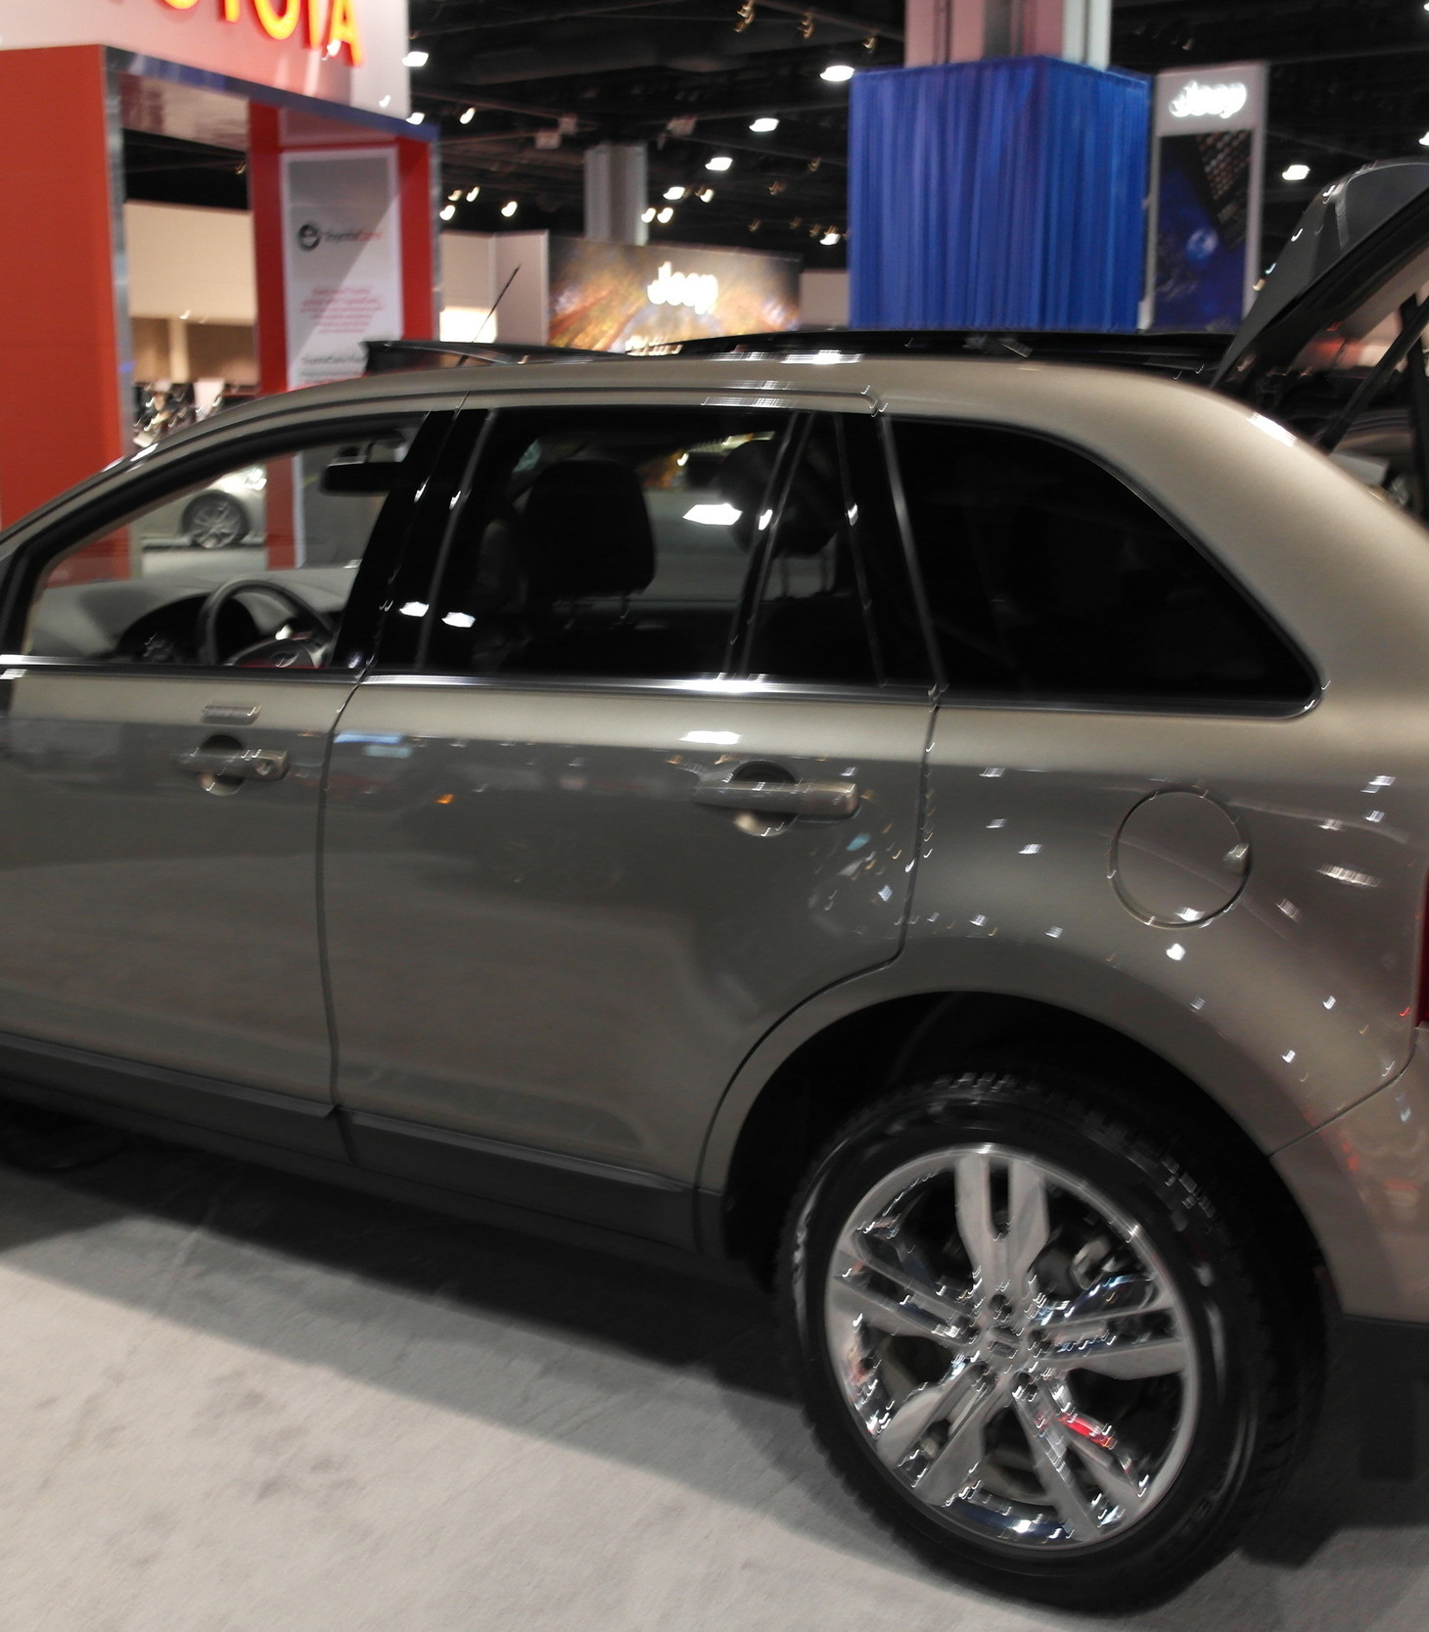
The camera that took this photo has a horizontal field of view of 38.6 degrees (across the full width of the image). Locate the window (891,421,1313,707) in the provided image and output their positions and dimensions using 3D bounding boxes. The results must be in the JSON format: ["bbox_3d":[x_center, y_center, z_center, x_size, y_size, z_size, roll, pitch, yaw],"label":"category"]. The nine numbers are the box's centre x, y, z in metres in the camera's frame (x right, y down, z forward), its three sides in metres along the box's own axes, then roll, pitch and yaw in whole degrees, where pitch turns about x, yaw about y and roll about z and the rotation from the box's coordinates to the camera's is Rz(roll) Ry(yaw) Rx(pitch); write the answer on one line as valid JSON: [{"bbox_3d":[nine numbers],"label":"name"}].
[{"bbox_3d":[0.480,-0.322,2.605,0.604,0.374,0.050,6,-10,28],"label":"window"}]

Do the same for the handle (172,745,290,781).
[{"bbox_3d":[-0.783,-0.084,3.300,0.240,0.046,0.055,7,13,32],"label":"handle"}]

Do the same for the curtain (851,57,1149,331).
[{"bbox_3d":[3.198,-5.673,23.653,2.400,5.391,2.400,8,13,35],"label":"curtain"}]

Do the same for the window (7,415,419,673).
[{"bbox_3d":[-0.862,-0.455,3.491,0.859,0.463,0.050,8,-9,35],"label":"window"}]

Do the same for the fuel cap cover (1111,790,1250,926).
[{"bbox_3d":[0.562,0.049,2.447,0.172,0.167,0.030,7,13,32],"label":"fuel cap cover"}]

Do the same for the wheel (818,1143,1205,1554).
[{"bbox_3d":[0.430,0.691,2.779,0.545,0.545,0.190,7,13,32],"label":"wheel"}]

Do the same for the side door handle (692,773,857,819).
[{"bbox_3d":[0.077,-0.030,2.740,0.240,0.046,0.055,7,13,32],"label":"side door handle"}]

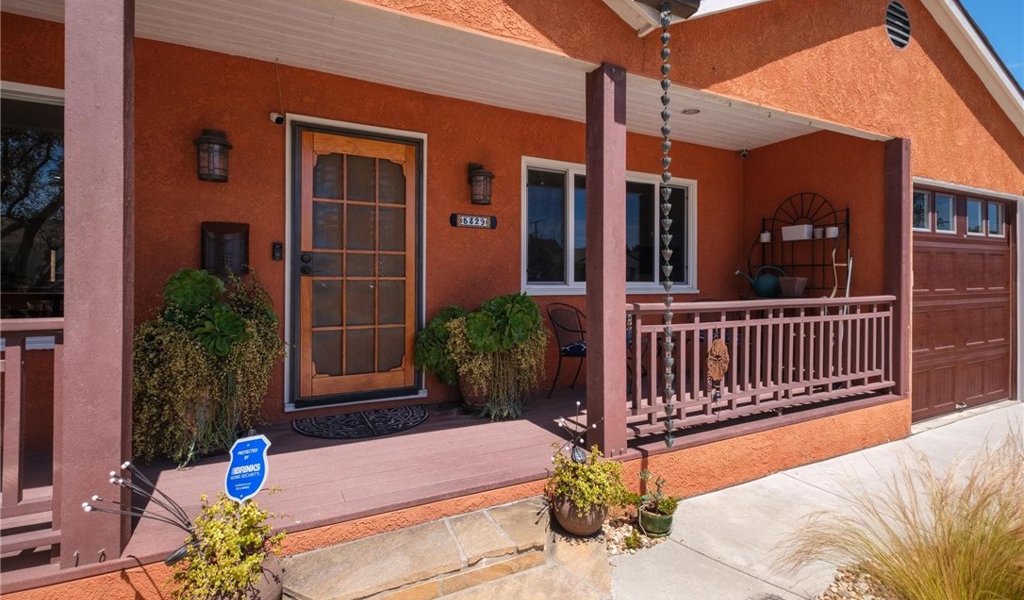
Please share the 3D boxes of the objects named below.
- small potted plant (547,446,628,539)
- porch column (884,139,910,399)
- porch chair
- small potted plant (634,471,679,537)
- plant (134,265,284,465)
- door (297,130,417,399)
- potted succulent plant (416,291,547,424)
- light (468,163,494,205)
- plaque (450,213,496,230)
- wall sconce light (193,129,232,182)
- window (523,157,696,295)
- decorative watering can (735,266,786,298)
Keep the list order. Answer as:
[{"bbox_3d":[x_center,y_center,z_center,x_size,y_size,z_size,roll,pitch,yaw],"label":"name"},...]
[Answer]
[{"bbox_3d":[0.373,0.909,2.250,0.395,0.410,0.360,0,2,0],"label":"small potted plant"},{"bbox_3d":[3.344,-0.264,3.956,0.145,2.180,0.150,0,1,-25],"label":"porch column"},{"bbox_3d":[0.697,0.437,4.034,0.620,0.820,0.580,0,1,24],"label":"porch chair"},{"bbox_3d":[0.775,1.071,2.430,0.235,0.330,0.225,0,2,0],"label":"small potted plant"},{"bbox_3d":[-1.808,0.343,2.764,0.780,1.050,0.680,0,1,-25],"label":"plant"},{"bbox_3d":[-1.165,-0.263,3.486,0.880,1.990,0.060,0,1,-25],"label":"door"},{"bbox_3d":[-0.245,0.410,3.529,0.960,0.880,0.680,0,1,-25],"label":"potted succulent plant"},{"bbox_3d":[-0.254,-0.978,3.799,0.213,0.359,0.212,-1,2,-26],"label":"light"},{"bbox_3d":[-0.321,-0.668,3.869,0.427,0.109,0.025,-1,2,-26],"label":"plaque"},{"bbox_3d":[-1.957,-0.958,2.968,0.213,0.356,0.212,-1,2,-26],"label":"wall sconce light"},{"bbox_3d":[1.079,-0.679,4.554,2.195,1.251,0.090,-1,2,-26],"label":"window"},{"bbox_3d":[2.634,-0.194,4.848,0.240,0.330,0.530,-1,1,-37],"label":"decorative watering can"}]

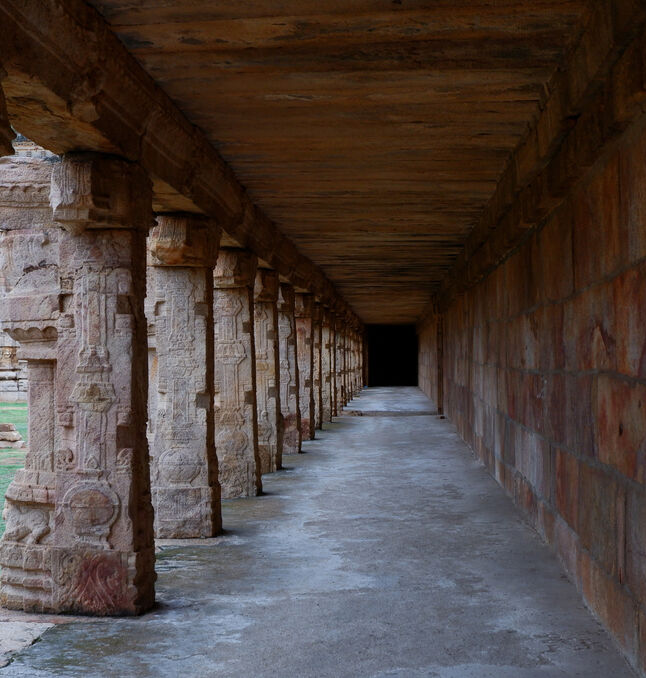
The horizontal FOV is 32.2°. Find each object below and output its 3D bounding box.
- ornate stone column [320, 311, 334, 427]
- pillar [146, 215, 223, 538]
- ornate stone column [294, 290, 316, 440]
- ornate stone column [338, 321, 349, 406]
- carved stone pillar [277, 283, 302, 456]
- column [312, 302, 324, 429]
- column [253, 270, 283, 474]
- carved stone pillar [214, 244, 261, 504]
[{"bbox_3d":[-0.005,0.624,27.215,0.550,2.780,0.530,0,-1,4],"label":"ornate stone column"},{"bbox_3d":[-1.202,0.329,9.763,0.600,2.720,0.550,0,-1,4],"label":"pillar"},{"bbox_3d":[-0.473,0.512,20.860,0.600,2.720,0.550,0,-1,4],"label":"ornate stone column"},{"bbox_3d":[0.438,0.742,34.732,0.600,2.720,0.550,0,-1,4],"label":"ornate stone column"},{"bbox_3d":[-0.655,0.467,18.086,0.600,2.720,0.550,0,-1,4],"label":"carved stone pillar"},{"bbox_3d":[-0.291,0.558,23.635,0.600,2.720,0.550,0,-1,4],"label":"column"},{"bbox_3d":[-0.837,0.421,15.312,0.600,2.720,0.550,0,-1,4],"label":"column"},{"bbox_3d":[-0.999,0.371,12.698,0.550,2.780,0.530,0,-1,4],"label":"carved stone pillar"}]

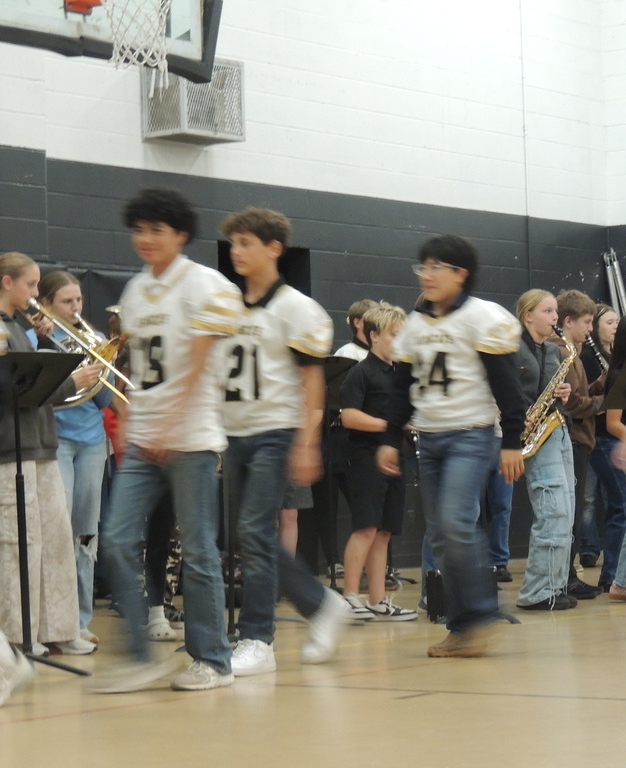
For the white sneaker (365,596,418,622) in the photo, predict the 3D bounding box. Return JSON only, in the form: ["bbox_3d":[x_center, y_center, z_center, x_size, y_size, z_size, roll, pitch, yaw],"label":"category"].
[{"bbox_3d":[0.374,1.083,12.078,0.255,0.110,0.100,-2,-2,13],"label":"white sneaker"}]

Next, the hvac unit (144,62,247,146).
[{"bbox_3d":[-0.752,-1.794,15.900,0.330,0.510,0.620,-3,-2,37],"label":"hvac unit"}]

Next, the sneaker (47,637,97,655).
[{"bbox_3d":[-0.991,1.045,10.182,0.250,0.100,0.095,-3,-2,29],"label":"sneaker"}]

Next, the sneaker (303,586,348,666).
[{"bbox_3d":[0.038,0.916,9.585,0.105,0.280,0.125,-3,-42,36],"label":"sneaker"}]

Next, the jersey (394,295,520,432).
[{"bbox_3d":[0.567,-0.076,9.858,0.470,0.540,0.270,-3,-3,41],"label":"jersey"}]

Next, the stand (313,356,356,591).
[{"bbox_3d":[0.102,0.542,13.889,0.430,1.340,0.510,-3,-2,37],"label":"stand"}]

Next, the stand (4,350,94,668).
[{"bbox_3d":[-1.030,0.479,9.265,0.460,1.170,0.510,-3,-2,38],"label":"stand"}]

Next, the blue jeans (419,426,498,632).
[{"bbox_3d":[0.573,0.550,9.836,0.320,0.820,0.340,-3,-3,41],"label":"blue jeans"}]

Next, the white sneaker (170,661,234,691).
[{"bbox_3d":[-0.372,0.964,8.442,0.105,0.110,0.285,-3,-2,37],"label":"white sneaker"}]

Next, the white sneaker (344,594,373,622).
[{"bbox_3d":[0.263,1.069,11.972,0.265,0.105,0.100,-3,-2,29],"label":"white sneaker"}]

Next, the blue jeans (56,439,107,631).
[{"bbox_3d":[-1.031,0.613,10.697,0.280,0.900,0.360,-3,-2,37],"label":"blue jeans"}]

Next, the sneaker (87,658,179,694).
[{"bbox_3d":[-0.615,0.973,8.585,0.105,0.115,0.285,-3,8,36],"label":"sneaker"}]

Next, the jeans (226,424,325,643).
[{"bbox_3d":[-0.165,0.571,9.536,0.360,0.840,0.540,-3,-2,36],"label":"jeans"}]

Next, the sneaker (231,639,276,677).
[{"bbox_3d":[-0.251,0.993,9.154,0.105,0.125,0.285,-3,-2,36],"label":"sneaker"}]

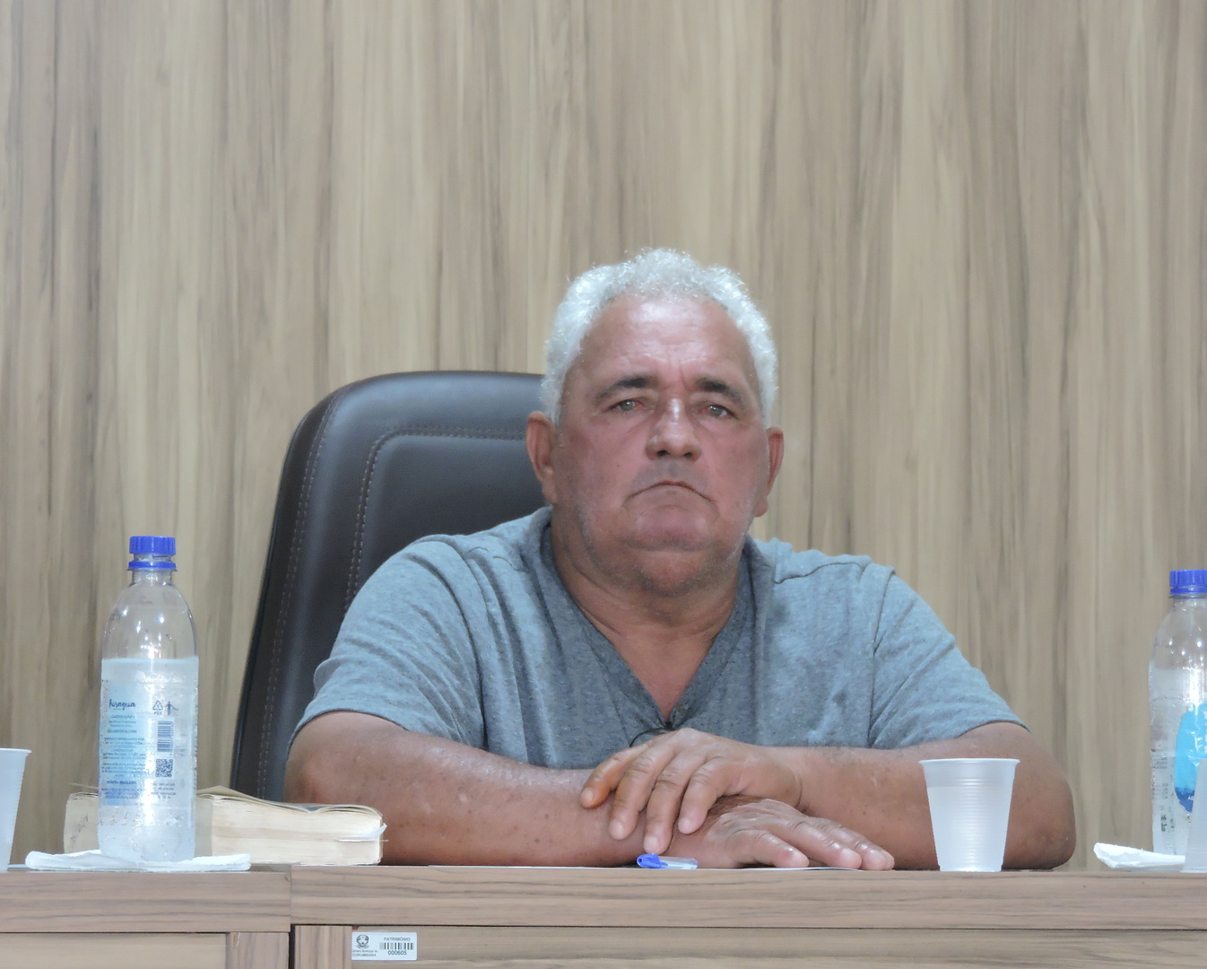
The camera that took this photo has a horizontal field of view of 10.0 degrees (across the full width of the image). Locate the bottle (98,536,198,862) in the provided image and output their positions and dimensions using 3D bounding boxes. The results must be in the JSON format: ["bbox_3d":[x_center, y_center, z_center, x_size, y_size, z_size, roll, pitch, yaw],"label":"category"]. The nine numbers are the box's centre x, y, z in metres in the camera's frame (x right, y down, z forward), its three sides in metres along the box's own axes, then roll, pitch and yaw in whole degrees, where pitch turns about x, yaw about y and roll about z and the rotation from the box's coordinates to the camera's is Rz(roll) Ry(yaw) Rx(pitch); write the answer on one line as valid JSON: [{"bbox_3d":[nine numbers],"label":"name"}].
[{"bbox_3d":[-0.299,0.142,4.560,0.064,0.215,0.064,0,-5,0],"label":"bottle"}]

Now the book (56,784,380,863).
[{"bbox_3d":[-0.270,0.245,4.873,0.139,0.050,0.203,3,-6,-35],"label":"book"}]

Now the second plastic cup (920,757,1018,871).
[{"bbox_3d":[0.254,0.230,4.790,0.071,0.080,0.071,0,-5,0],"label":"second plastic cup"}]

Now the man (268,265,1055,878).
[{"bbox_3d":[0.056,0.447,5.020,0.570,1.230,0.680,0,-5,-4],"label":"man"}]

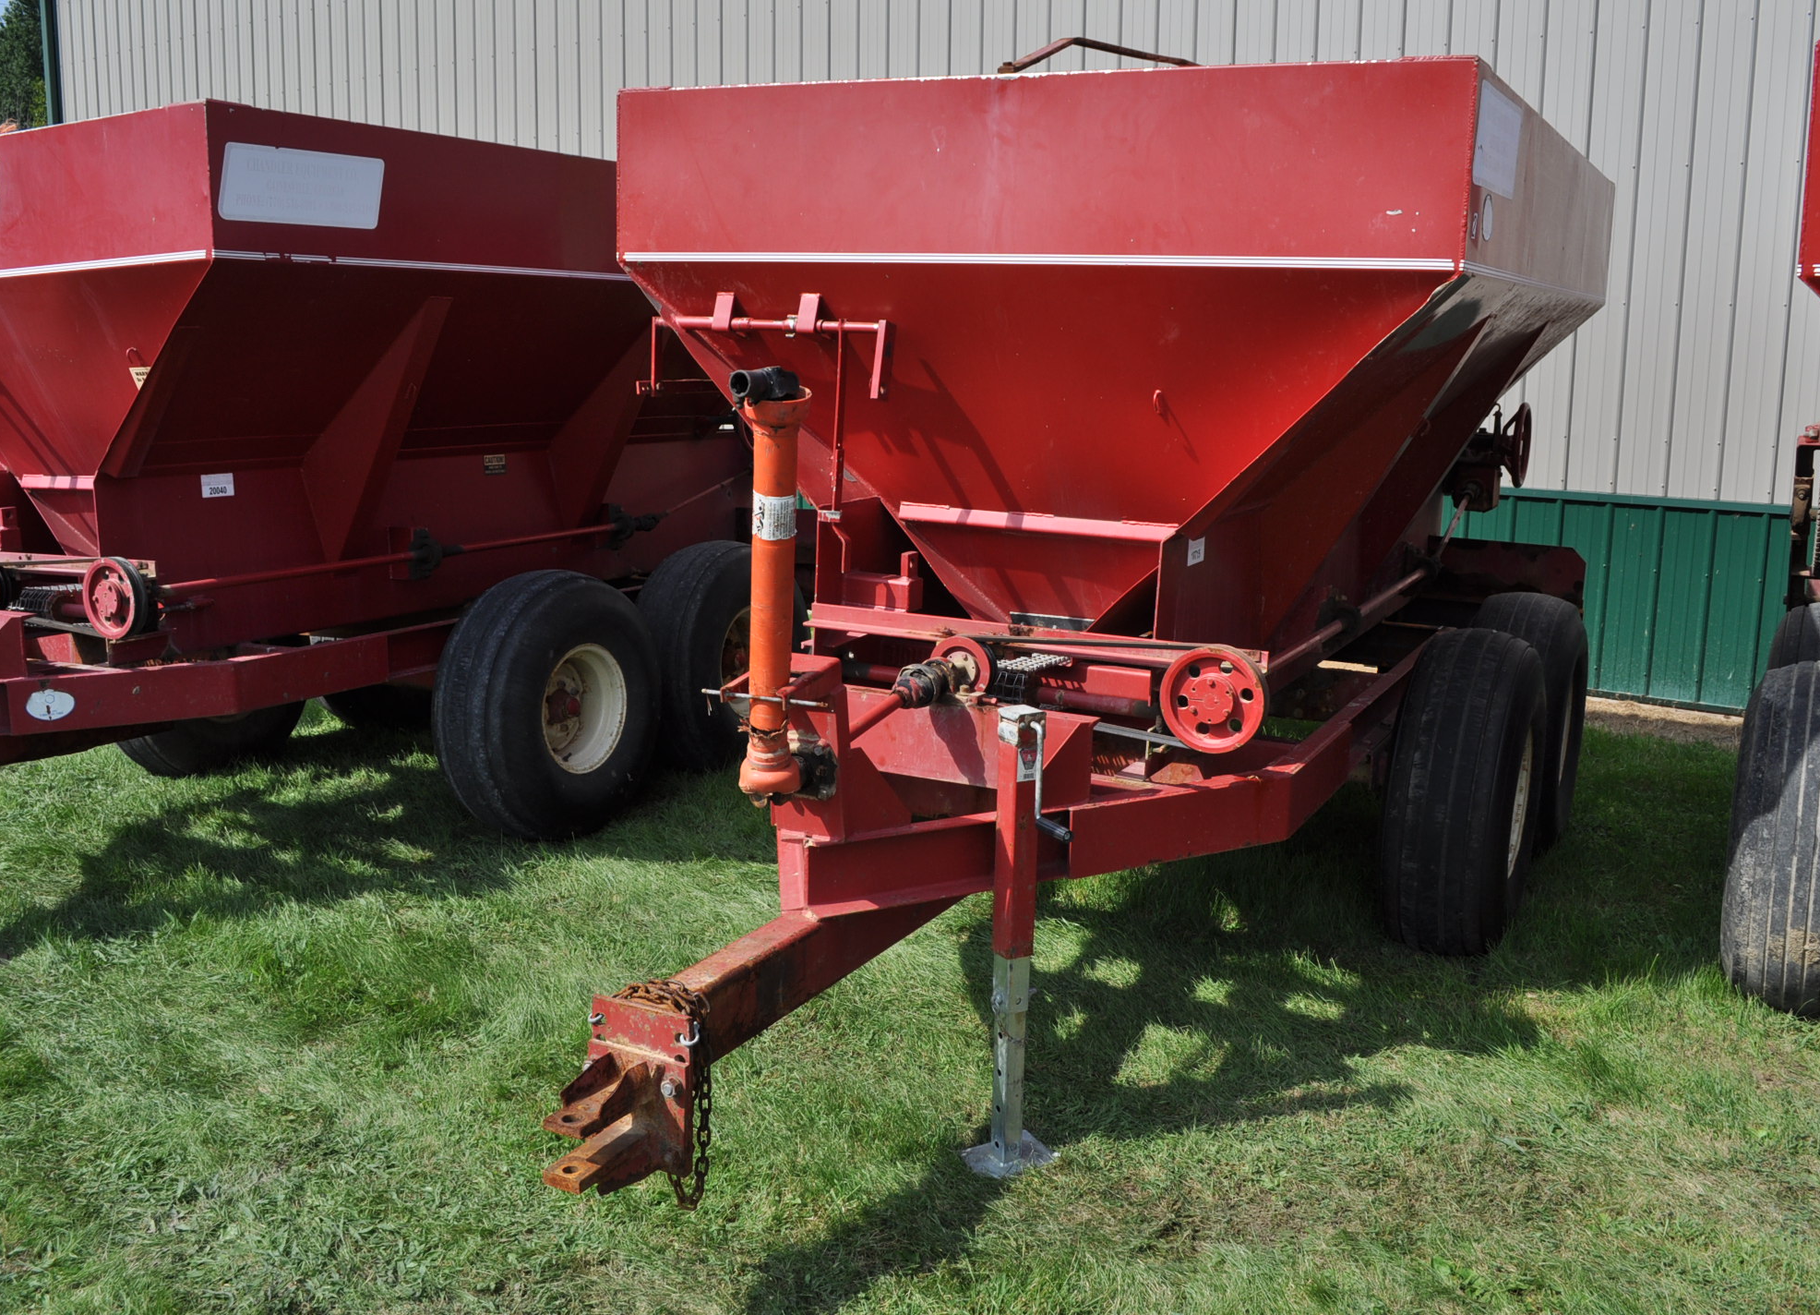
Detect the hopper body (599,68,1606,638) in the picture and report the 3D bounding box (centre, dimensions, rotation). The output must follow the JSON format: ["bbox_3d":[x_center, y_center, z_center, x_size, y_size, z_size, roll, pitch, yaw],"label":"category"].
[{"bbox_3d":[0.806,-0.885,4.800,2.009,1.193,2.750,8,13,27],"label":"hopper body"}]

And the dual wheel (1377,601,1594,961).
[{"bbox_3d":[1.724,0.295,4.869,0.316,0.880,1.808,8,13,27],"label":"dual wheel"}]

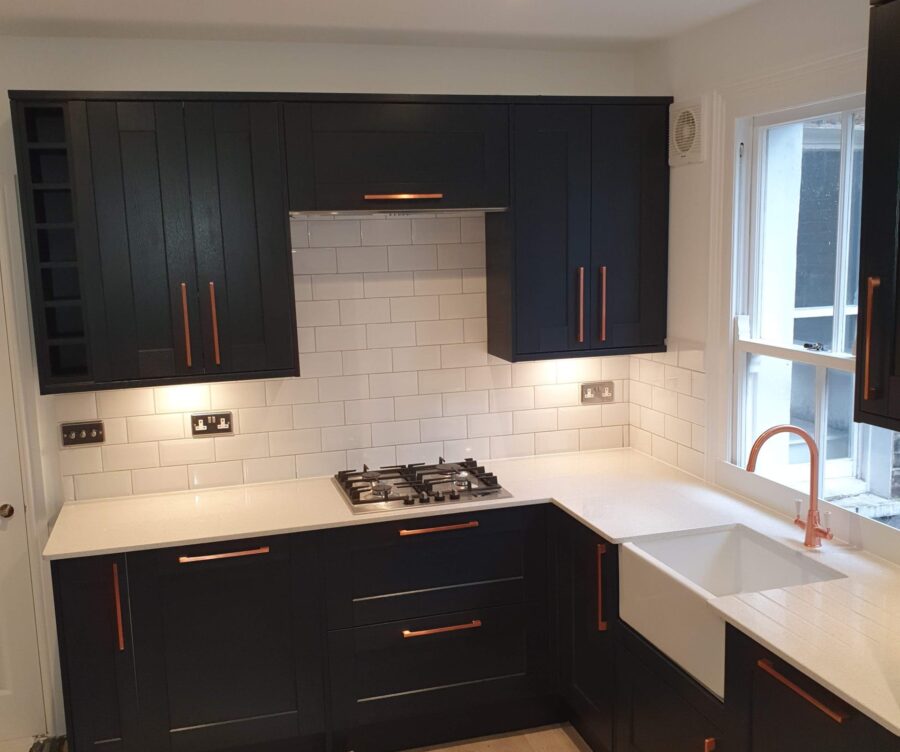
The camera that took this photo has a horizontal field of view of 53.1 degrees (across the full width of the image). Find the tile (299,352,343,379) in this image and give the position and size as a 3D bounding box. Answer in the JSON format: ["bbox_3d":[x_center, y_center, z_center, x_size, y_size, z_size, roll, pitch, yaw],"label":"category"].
[{"bbox_3d":[-0.520,-0.043,3.515,0.200,0.100,0.010,-4,8,-16],"label":"tile"}]

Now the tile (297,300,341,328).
[{"bbox_3d":[-0.523,-0.239,3.461,0.198,0.098,0.010,-4,8,-16],"label":"tile"}]

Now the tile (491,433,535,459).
[{"bbox_3d":[0.267,0.297,3.792,0.200,0.100,0.010,-4,8,-16],"label":"tile"}]

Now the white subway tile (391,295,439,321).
[{"bbox_3d":[-0.139,-0.268,3.600,0.200,0.100,0.010,-4,8,-16],"label":"white subway tile"}]

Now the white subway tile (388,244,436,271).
[{"bbox_3d":[-0.144,-0.467,3.563,0.200,0.099,0.008,-4,9,-16],"label":"white subway tile"}]

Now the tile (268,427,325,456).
[{"bbox_3d":[-0.607,0.260,3.527,0.200,0.100,0.010,-4,8,-16],"label":"tile"}]

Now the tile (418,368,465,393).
[{"bbox_3d":[-0.033,0.021,3.650,0.199,0.097,0.010,-4,8,-16],"label":"tile"}]

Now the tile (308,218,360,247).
[{"bbox_3d":[-0.439,-0.544,3.473,0.200,0.100,0.010,-4,8,-16],"label":"tile"}]

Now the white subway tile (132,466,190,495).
[{"bbox_3d":[-1.089,0.394,3.401,0.200,0.100,0.010,-4,8,-16],"label":"white subway tile"}]

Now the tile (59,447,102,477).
[{"bbox_3d":[-1.355,0.311,3.318,0.136,0.099,0.008,-4,9,-16],"label":"tile"}]

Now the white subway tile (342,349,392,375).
[{"bbox_3d":[-0.327,-0.057,3.570,0.200,0.100,0.010,-4,8,-16],"label":"white subway tile"}]

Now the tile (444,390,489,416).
[{"bbox_3d":[0.067,0.113,3.708,0.200,0.098,0.009,-4,8,-16],"label":"tile"}]

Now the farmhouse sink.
[{"bbox_3d":[0.823,0.655,2.588,0.450,0.228,0.572,-4,9,-17],"label":"farmhouse sink"}]

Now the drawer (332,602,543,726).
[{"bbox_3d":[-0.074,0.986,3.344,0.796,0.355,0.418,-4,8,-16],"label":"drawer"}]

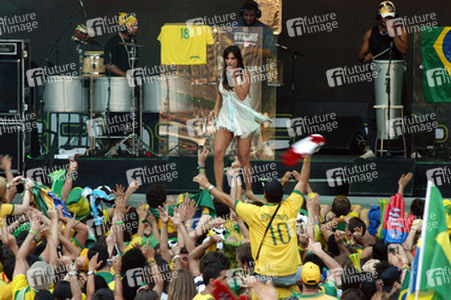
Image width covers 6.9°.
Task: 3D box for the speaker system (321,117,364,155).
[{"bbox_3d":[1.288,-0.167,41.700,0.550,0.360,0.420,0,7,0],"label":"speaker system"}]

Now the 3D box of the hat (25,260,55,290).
[{"bbox_3d":[-1.714,1.163,34.800,0.250,0.180,0.270,0,21,0],"label":"hat"}]

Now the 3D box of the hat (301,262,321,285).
[{"bbox_3d":[0.803,1.133,35.300,0.180,0.155,0.270,-4,30,-7],"label":"hat"}]

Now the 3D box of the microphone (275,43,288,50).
[{"bbox_3d":[0.643,-1.181,43.000,0.170,0.045,0.045,17,0,15],"label":"microphone"}]

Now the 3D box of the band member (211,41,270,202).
[{"bbox_3d":[0.147,-0.274,39.500,0.600,1.610,0.450,1,7,12],"label":"band member"}]

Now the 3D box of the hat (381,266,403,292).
[{"bbox_3d":[1.547,1.198,35.000,0.190,0.170,0.260,3,15,25],"label":"hat"}]

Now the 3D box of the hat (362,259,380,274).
[{"bbox_3d":[1.372,1.095,35.300,0.180,0.140,0.250,2,12,15],"label":"hat"}]

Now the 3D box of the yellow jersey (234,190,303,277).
[{"bbox_3d":[0.425,0.807,36.300,0.640,0.780,0.340,-1,7,-8],"label":"yellow jersey"}]

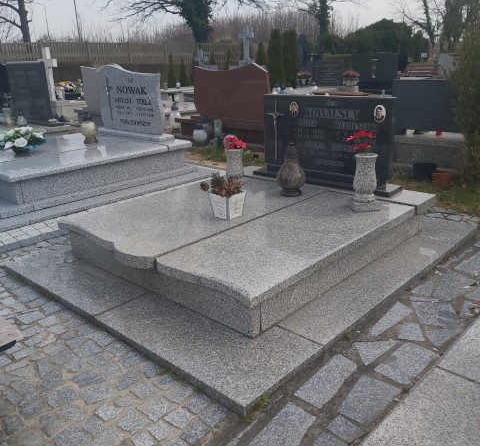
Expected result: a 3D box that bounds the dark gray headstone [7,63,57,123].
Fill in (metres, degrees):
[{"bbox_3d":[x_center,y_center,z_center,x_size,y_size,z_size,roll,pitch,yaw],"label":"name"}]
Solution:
[{"bbox_3d":[-3.485,-2.195,8.059,1.210,0.926,0.142,15,25,40],"label":"dark gray headstone"}]

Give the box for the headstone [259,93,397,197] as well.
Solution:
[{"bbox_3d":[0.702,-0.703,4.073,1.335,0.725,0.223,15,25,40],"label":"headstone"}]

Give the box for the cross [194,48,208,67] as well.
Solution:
[{"bbox_3d":[-1.041,-4.476,13.000,0.390,0.520,0.130,14,25,41],"label":"cross"}]

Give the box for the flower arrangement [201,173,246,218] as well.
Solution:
[{"bbox_3d":[-0.104,-0.194,3.303,0.258,0.294,0.231,15,25,40],"label":"flower arrangement"}]

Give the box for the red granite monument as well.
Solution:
[{"bbox_3d":[-0.197,-1.948,7.882,2.300,1.230,0.340,14,25,41],"label":"red granite monument"}]

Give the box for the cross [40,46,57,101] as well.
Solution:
[{"bbox_3d":[-4.140,-3.208,10.414,0.659,1.113,0.142,15,25,40],"label":"cross"}]

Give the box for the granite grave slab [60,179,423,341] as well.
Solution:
[{"bbox_3d":[-0.016,0.042,3.639,1.950,0.220,1.940,14,25,41],"label":"granite grave slab"}]

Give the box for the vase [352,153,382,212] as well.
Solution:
[{"bbox_3d":[0.894,-0.294,3.376,0.182,0.383,0.182,-3,19,-4],"label":"vase"}]

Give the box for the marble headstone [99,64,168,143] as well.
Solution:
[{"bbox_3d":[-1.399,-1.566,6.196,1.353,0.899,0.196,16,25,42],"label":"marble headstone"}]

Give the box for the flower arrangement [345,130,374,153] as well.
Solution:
[{"bbox_3d":[0.824,-0.554,3.286,0.205,0.187,0.169,4,19,15],"label":"flower arrangement"}]

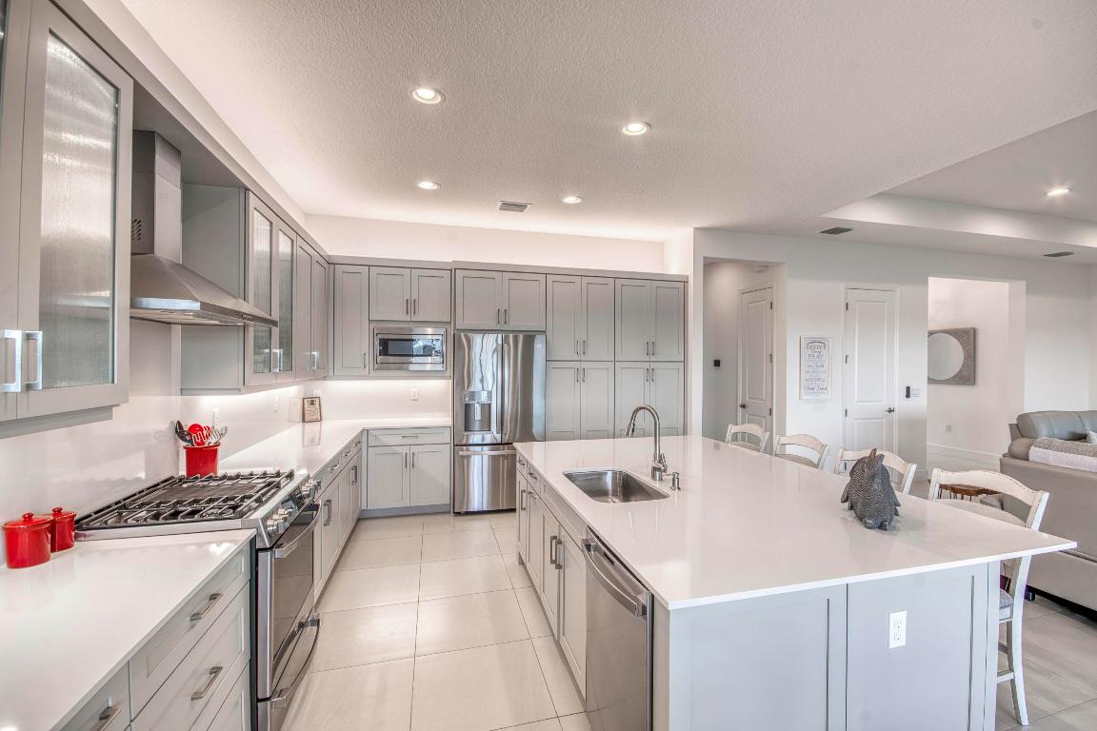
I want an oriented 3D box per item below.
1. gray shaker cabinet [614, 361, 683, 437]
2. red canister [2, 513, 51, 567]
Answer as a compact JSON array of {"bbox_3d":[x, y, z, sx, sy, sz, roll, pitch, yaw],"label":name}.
[{"bbox_3d":[1.054,0.724,5.367,0.848,1.535,0.610,0,0,-14],"label":"gray shaker cabinet"},{"bbox_3d":[-1.613,0.536,1.419,0.101,0.150,0.101,0,0,-14],"label":"red canister"}]

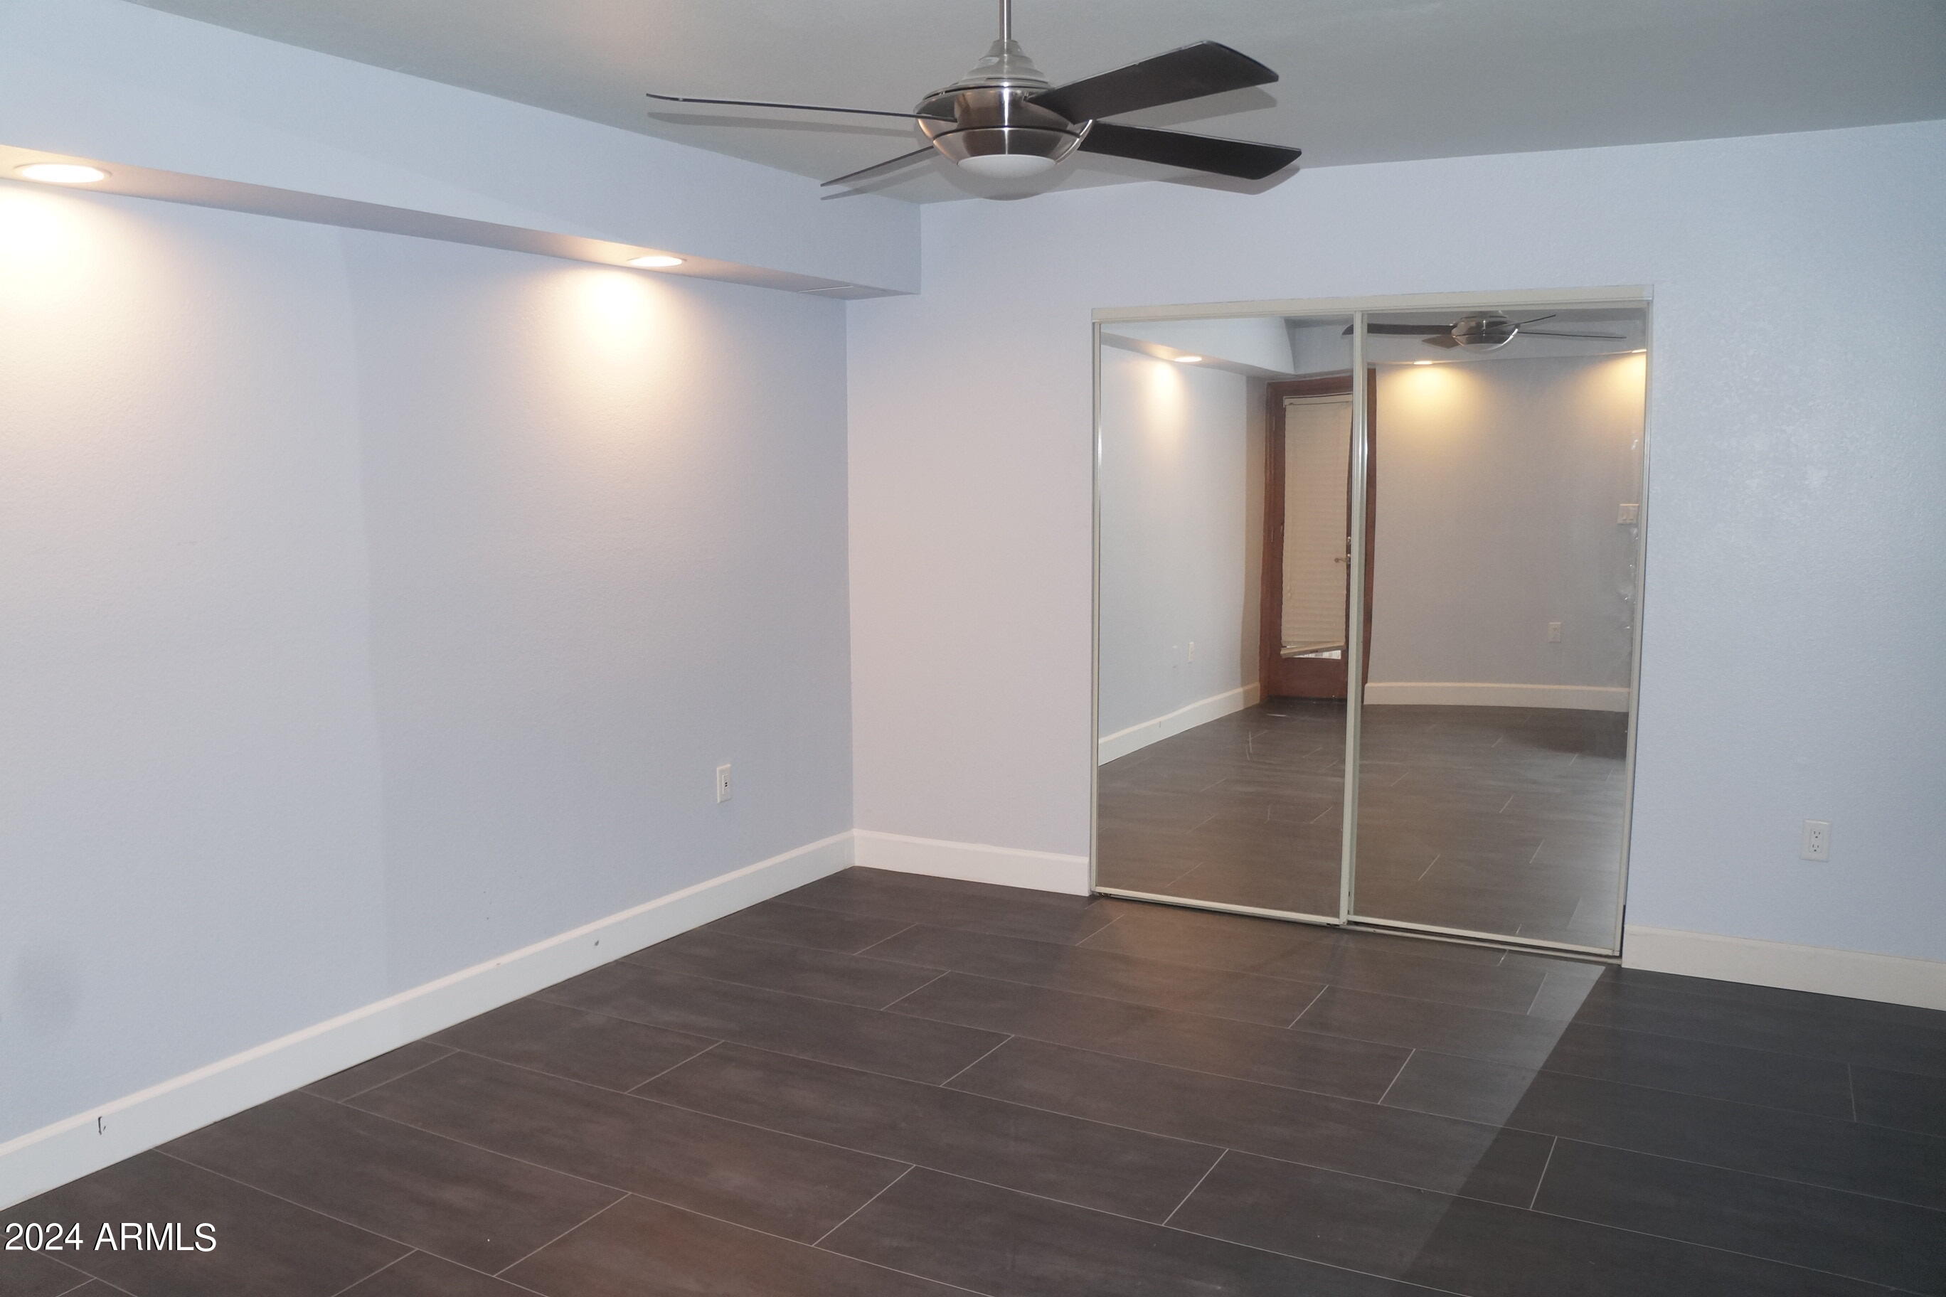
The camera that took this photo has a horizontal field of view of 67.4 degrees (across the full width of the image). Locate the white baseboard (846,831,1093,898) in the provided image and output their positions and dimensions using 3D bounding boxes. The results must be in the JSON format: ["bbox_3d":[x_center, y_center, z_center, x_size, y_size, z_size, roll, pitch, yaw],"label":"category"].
[{"bbox_3d":[-0.018,0.789,5.413,0.991,0.146,0.018,3,8,29],"label":"white baseboard"}]

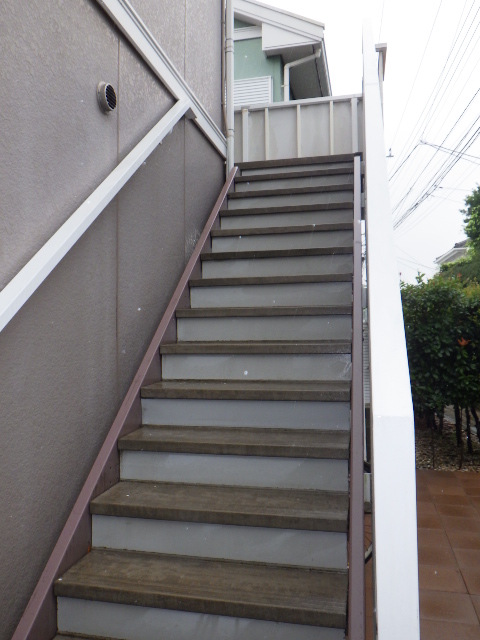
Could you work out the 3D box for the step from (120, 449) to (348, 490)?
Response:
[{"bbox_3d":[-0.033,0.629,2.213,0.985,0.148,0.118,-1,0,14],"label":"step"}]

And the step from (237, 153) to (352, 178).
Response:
[{"bbox_3d":[0.527,-1.308,4.643,0.985,0.191,0.264,-1,0,14],"label":"step"}]

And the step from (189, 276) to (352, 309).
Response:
[{"bbox_3d":[0.200,-0.159,3.222,0.985,0.191,0.264,-1,0,14],"label":"step"}]

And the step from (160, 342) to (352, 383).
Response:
[{"bbox_3d":[0.093,0.233,2.780,0.994,0.200,0.280,-1,-2,13],"label":"step"}]

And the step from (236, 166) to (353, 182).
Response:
[{"bbox_3d":[0.472,-1.194,4.456,0.994,0.055,0.280,-1,-2,13],"label":"step"}]

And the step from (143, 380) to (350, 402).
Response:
[{"bbox_3d":[0.035,0.344,2.511,0.985,0.046,0.264,-1,0,14],"label":"step"}]

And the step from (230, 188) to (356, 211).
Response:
[{"bbox_3d":[0.418,-0.925,4.169,0.985,0.191,0.264,-1,0,14],"label":"step"}]

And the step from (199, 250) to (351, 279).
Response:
[{"bbox_3d":[0.256,-0.348,3.497,0.994,0.200,0.280,-1,-2,13],"label":"step"}]

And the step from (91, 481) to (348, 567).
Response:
[{"bbox_3d":[-0.073,0.799,2.037,0.985,0.191,0.264,-1,0,14],"label":"step"}]

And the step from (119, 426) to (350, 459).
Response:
[{"bbox_3d":[-0.017,0.548,2.303,0.994,0.055,0.280,-1,-2,13],"label":"step"}]

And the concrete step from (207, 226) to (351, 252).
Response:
[{"bbox_3d":[0.310,-0.541,3.736,0.994,0.200,0.280,-1,-2,13],"label":"concrete step"}]

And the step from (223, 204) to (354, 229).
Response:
[{"bbox_3d":[0.363,-0.733,3.932,0.985,0.191,0.264,-1,0,14],"label":"step"}]

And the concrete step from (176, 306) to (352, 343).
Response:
[{"bbox_3d":[0.147,0.040,3.019,0.994,0.200,0.280,-1,-2,13],"label":"concrete step"}]

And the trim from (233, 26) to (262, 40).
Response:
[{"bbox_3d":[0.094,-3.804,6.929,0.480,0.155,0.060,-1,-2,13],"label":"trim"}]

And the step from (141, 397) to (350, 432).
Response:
[{"bbox_3d":[0.040,0.449,2.545,0.994,0.165,0.250,-1,-2,13],"label":"step"}]

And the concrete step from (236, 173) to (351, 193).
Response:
[{"bbox_3d":[0.472,-1.116,4.406,0.985,0.191,0.264,-1,0,14],"label":"concrete step"}]

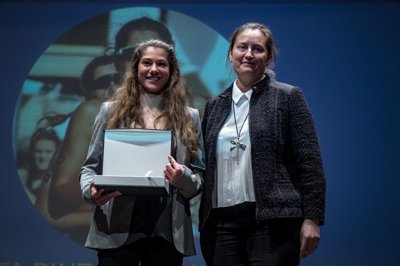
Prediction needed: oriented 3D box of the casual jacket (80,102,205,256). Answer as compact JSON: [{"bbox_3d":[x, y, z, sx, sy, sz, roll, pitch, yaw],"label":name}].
[{"bbox_3d":[-0.242,0.194,7.350,0.520,0.660,0.340,0,-6,4],"label":"casual jacket"}]

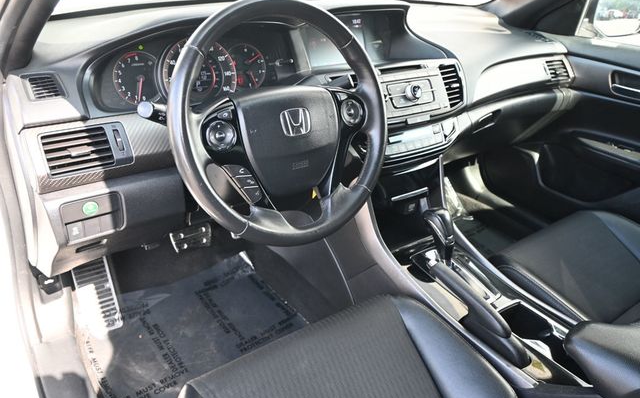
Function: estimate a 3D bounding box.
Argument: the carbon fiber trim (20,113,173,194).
[{"bbox_3d":[-0.327,-0.077,0.776,0.225,0.105,0.045,-16,1,-32],"label":"carbon fiber trim"}]

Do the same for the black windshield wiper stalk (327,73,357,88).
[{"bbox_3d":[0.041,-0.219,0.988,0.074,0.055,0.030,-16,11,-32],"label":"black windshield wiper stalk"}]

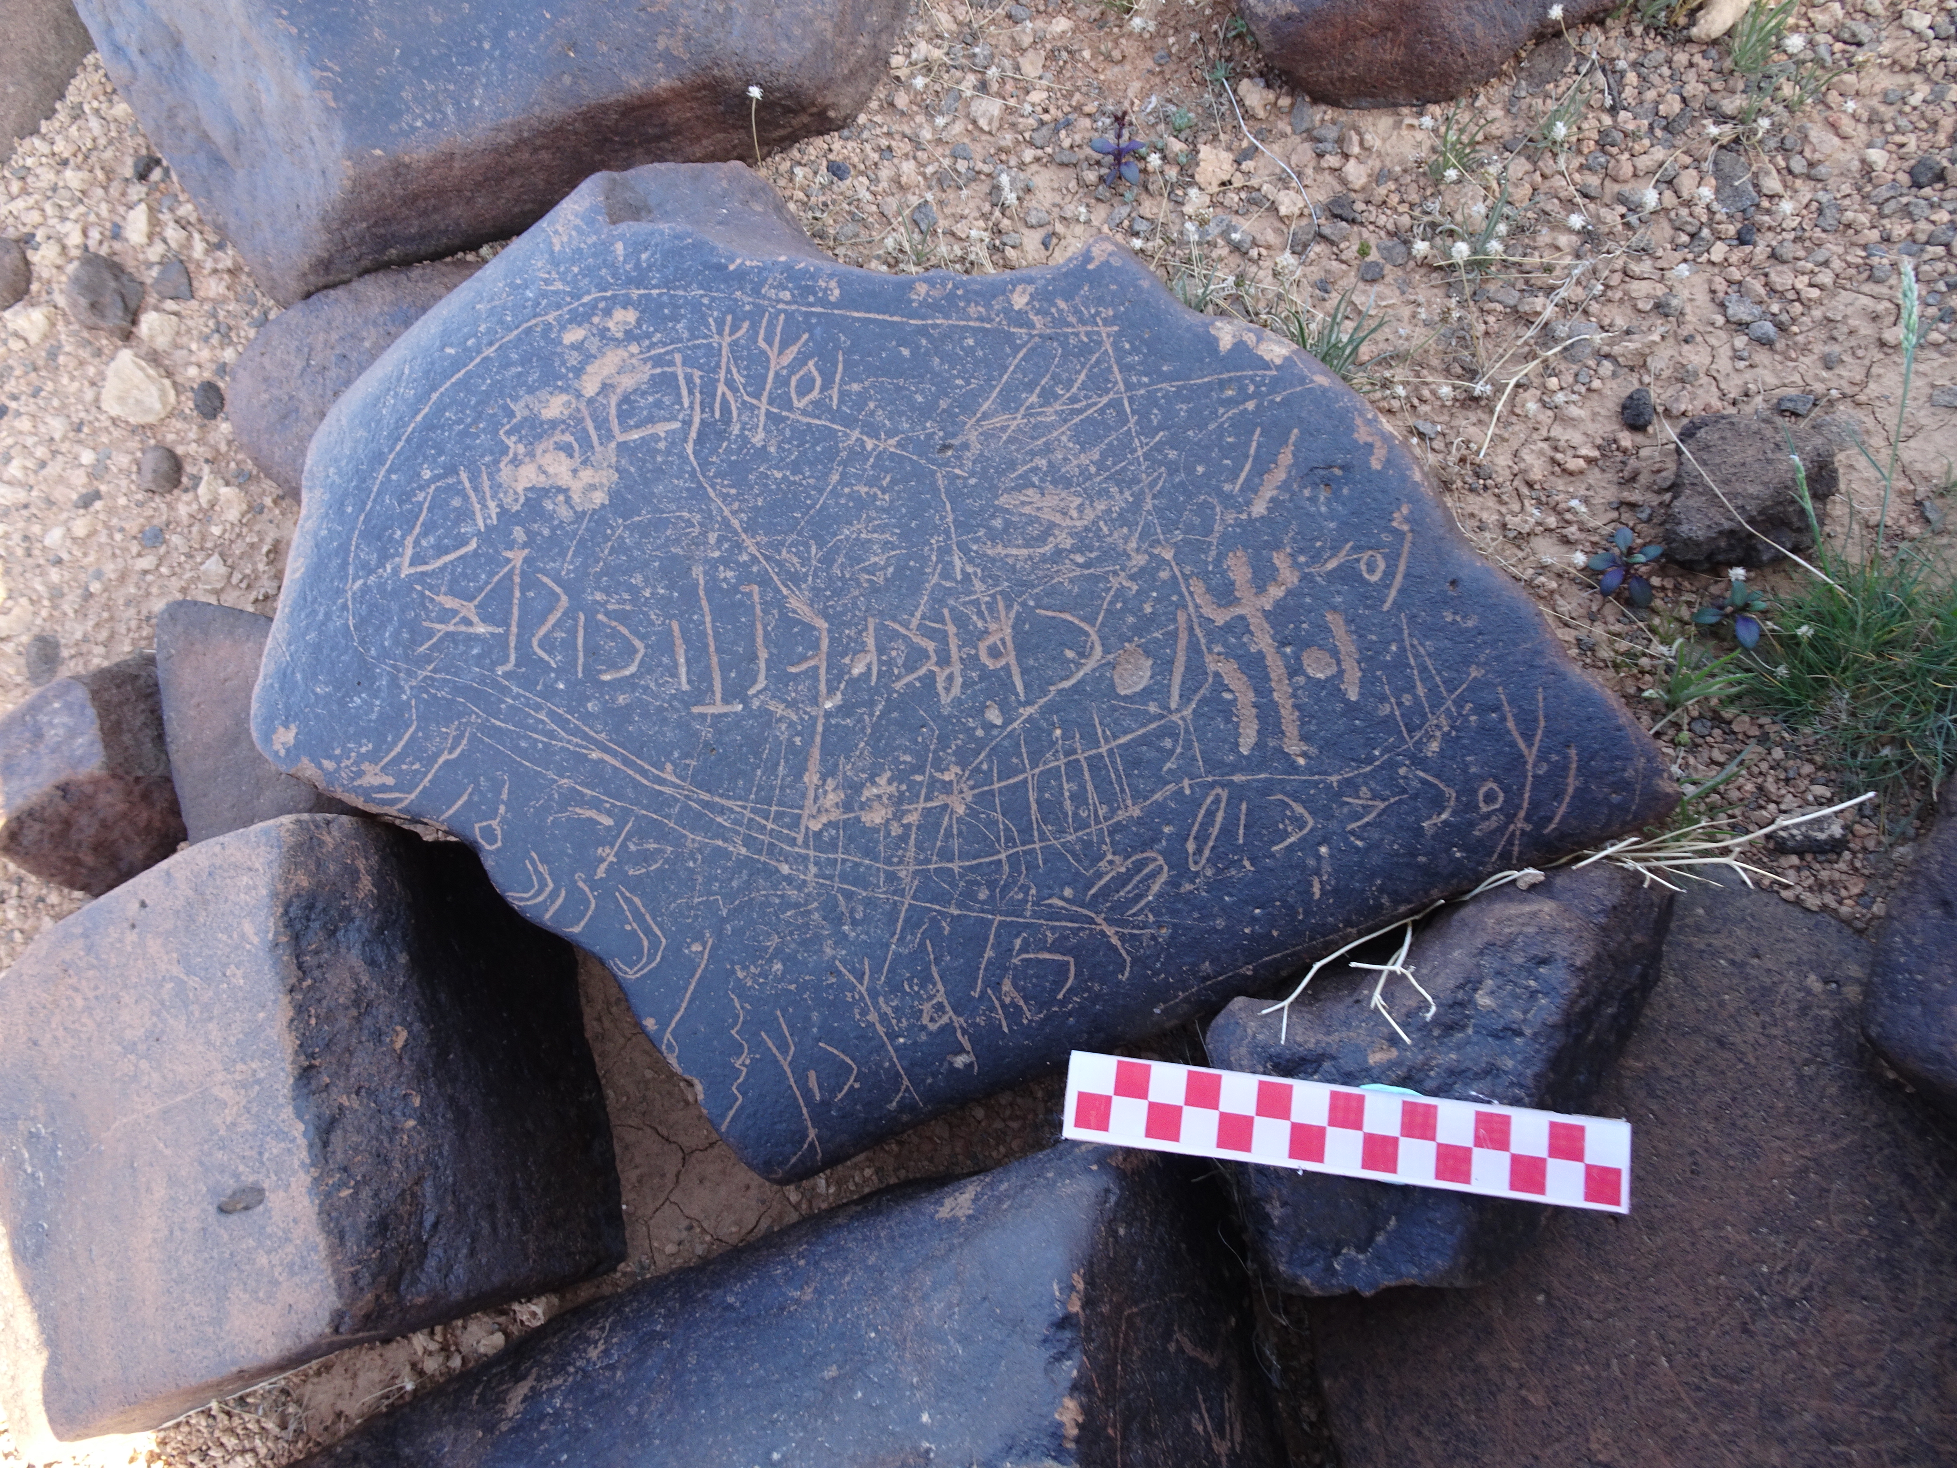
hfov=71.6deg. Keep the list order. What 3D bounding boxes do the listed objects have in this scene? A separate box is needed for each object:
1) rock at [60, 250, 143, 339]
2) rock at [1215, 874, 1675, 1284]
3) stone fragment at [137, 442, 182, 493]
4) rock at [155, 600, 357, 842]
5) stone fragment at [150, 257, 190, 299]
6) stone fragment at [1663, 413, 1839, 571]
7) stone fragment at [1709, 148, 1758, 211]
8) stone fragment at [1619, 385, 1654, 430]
[{"bbox_3d":[-0.367,-0.184,0.571,0.034,0.024,0.031,20,74,8],"label":"rock"},{"bbox_3d":[0.143,0.106,0.419,0.155,0.080,0.098,-27,73,-7],"label":"rock"},{"bbox_3d":[-0.331,-0.106,0.550,0.015,0.014,0.019,4,72,3],"label":"stone fragment"},{"bbox_3d":[-0.257,0.000,0.489,0.066,0.060,0.105,-18,72,-4],"label":"rock"},{"bbox_3d":[-0.344,-0.194,0.581,0.013,0.010,0.019,-15,72,-3],"label":"stone fragment"},{"bbox_3d":[0.292,-0.092,0.514,0.059,0.040,0.063,16,73,7],"label":"stone fragment"},{"bbox_3d":[0.319,-0.233,0.572,0.016,0.011,0.031,-6,72,0],"label":"stone fragment"},{"bbox_3d":[0.260,-0.128,0.535,0.012,0.013,0.018,-1,72,2],"label":"stone fragment"}]

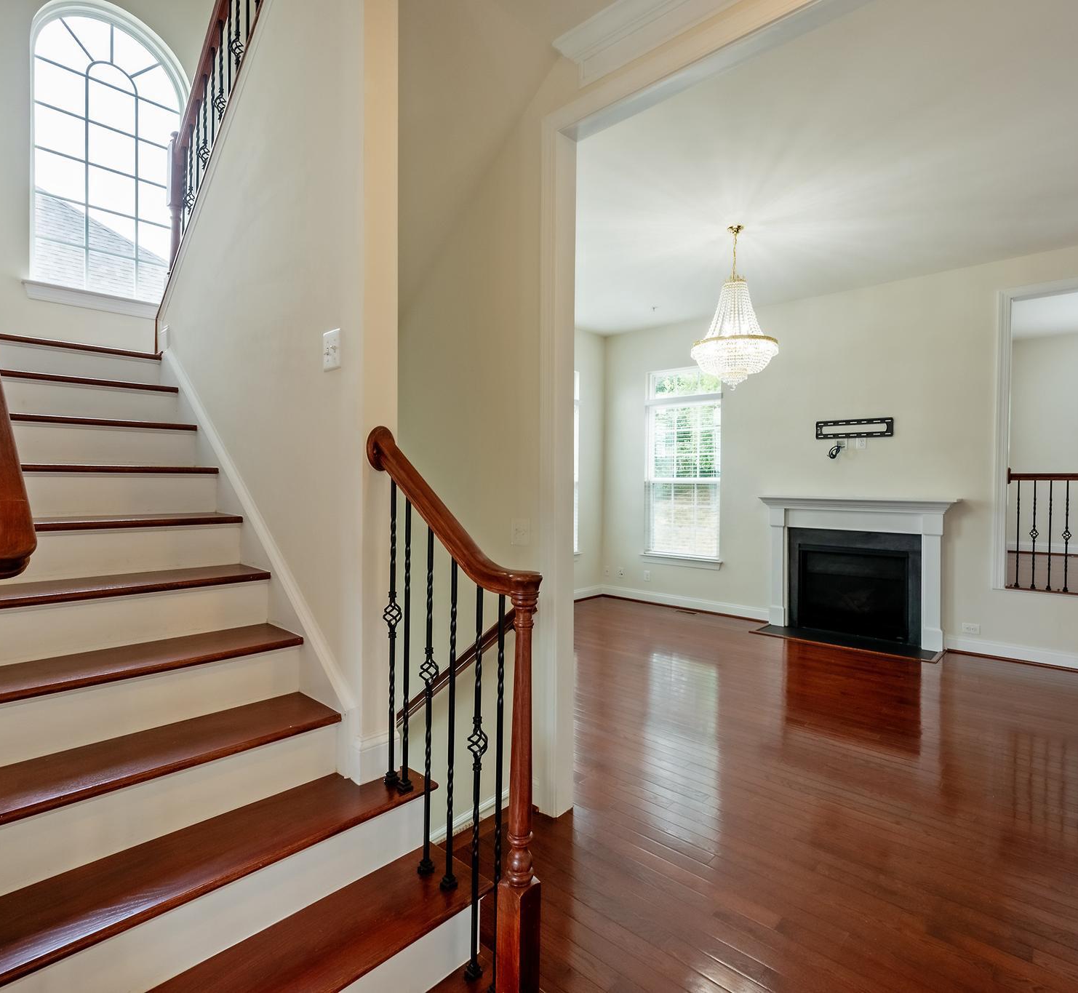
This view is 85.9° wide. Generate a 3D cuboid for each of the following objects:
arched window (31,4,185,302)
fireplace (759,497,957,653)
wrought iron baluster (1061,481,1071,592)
[{"bbox_3d":[-2.727,-2.183,3.726,0.100,1.823,0.811,2,2,43],"label":"arched window"},{"bbox_3d":[3.022,0.698,5.635,1.713,1.335,0.220,2,2,43],"label":"fireplace"},{"bbox_3d":[4.280,0.322,4.697,0.050,0.898,0.050,2,2,43],"label":"wrought iron baluster"}]

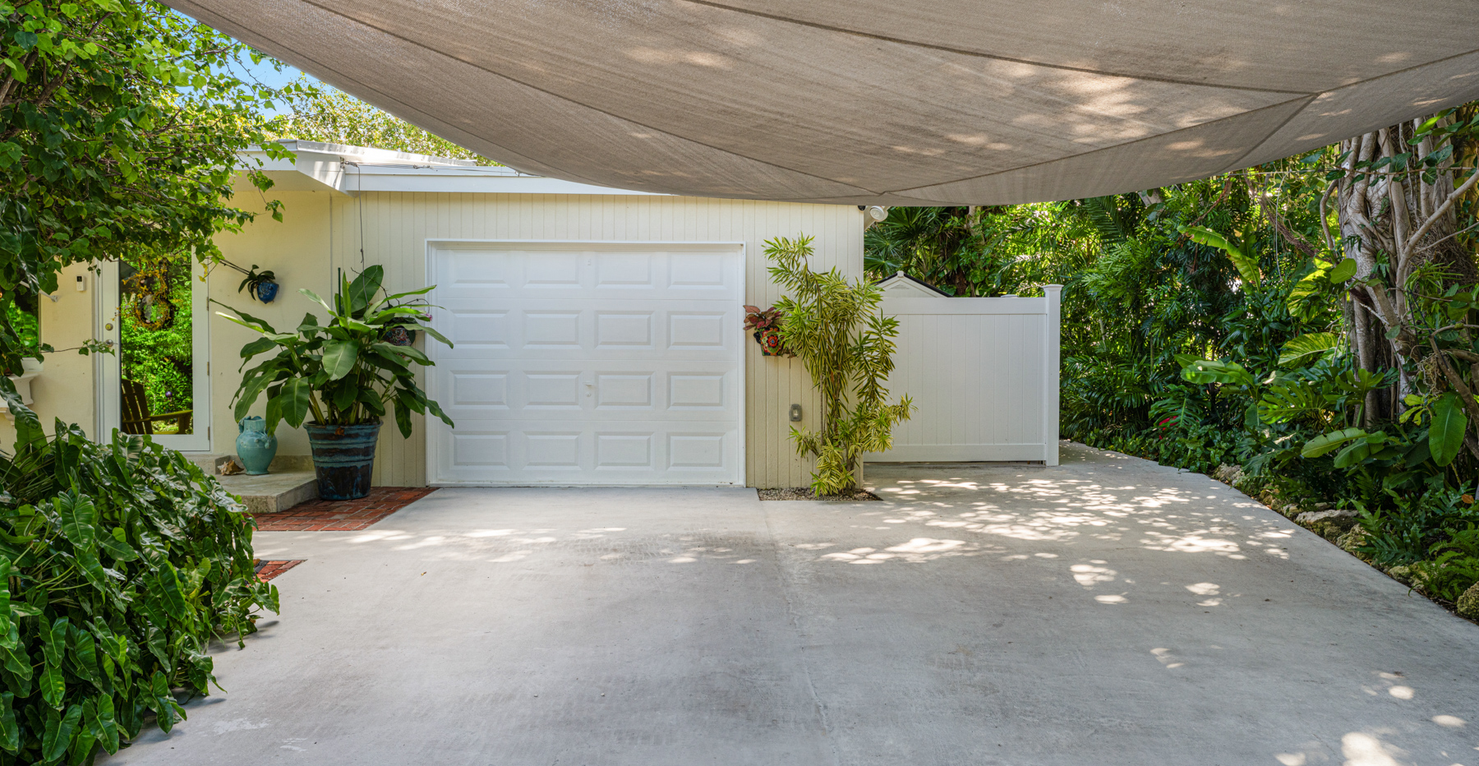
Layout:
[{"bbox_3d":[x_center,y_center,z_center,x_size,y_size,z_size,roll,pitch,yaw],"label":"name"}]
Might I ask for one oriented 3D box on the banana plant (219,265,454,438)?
[{"bbox_3d":[-3.210,-0.261,7.950,1.800,1.360,1.500,0,1,-1],"label":"banana plant"}]

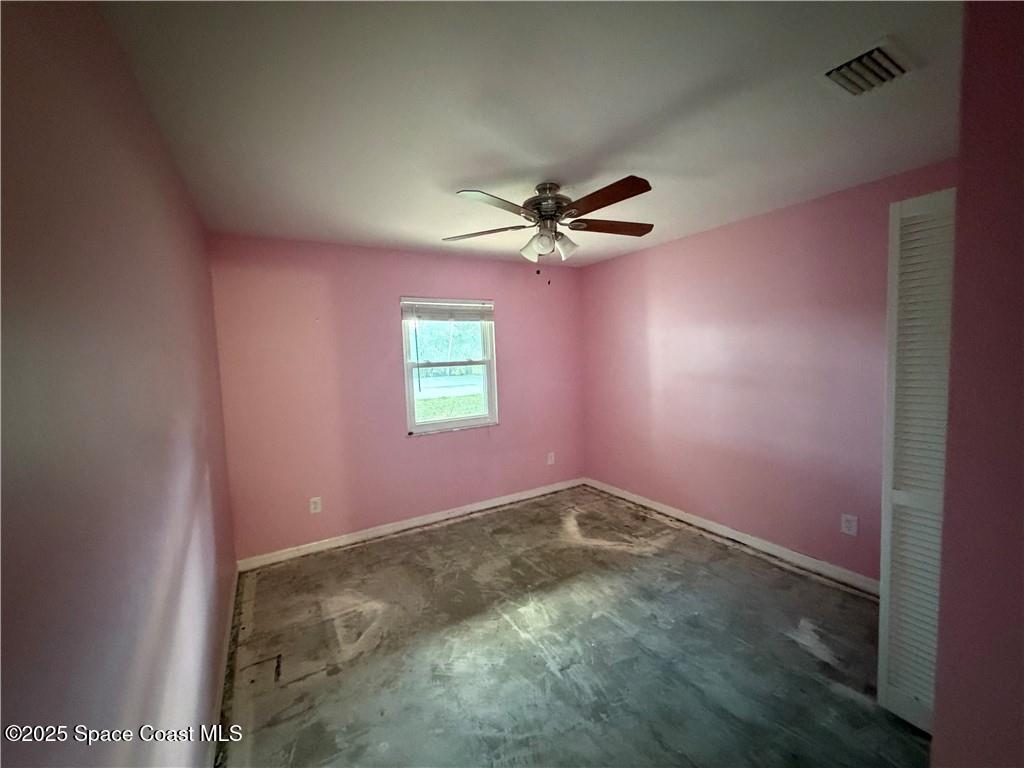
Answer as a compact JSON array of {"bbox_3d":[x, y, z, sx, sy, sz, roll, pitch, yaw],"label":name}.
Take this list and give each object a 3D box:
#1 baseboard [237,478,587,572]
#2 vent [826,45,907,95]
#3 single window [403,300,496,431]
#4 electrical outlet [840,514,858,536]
[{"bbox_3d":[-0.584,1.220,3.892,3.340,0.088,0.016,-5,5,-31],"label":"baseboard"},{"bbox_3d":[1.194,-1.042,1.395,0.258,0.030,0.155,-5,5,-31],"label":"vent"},{"bbox_3d":[-0.549,-0.171,3.859,0.916,1.220,0.090,-5,5,-31],"label":"single window"},{"bbox_3d":[2.103,0.882,2.582,0.012,0.119,0.077,-5,5,-31],"label":"electrical outlet"}]

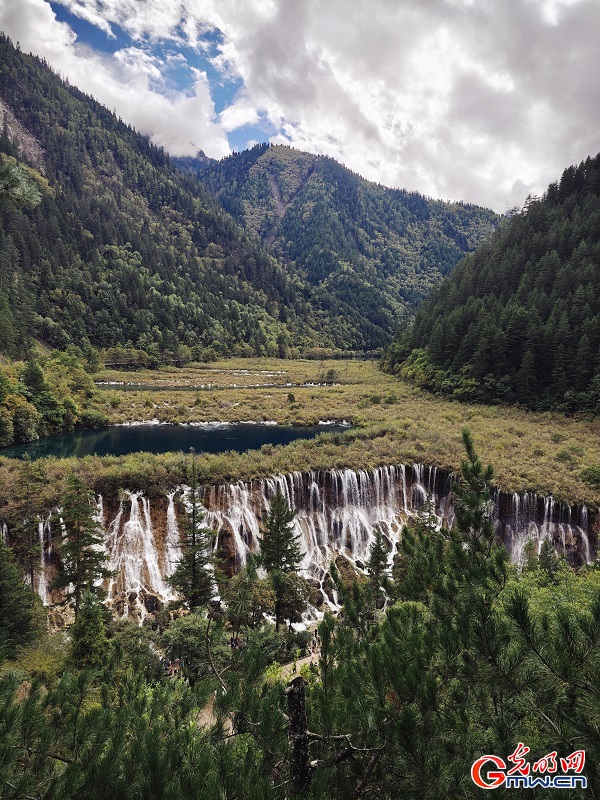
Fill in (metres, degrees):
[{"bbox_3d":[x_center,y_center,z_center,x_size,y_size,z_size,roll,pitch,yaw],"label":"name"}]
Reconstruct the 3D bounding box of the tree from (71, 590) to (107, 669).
[{"bbox_3d":[-33.100,36.140,83.190,5.690,13.940,5.690,0,7,0],"label":"tree"}]

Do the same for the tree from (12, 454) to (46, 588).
[{"bbox_3d":[-49.600,23.030,97.460,6.330,26.570,6.330,0,7,0],"label":"tree"}]

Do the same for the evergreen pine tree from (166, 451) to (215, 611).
[{"bbox_3d":[-19.050,23.250,93.300,8.940,29.300,8.940,0,7,0],"label":"evergreen pine tree"}]

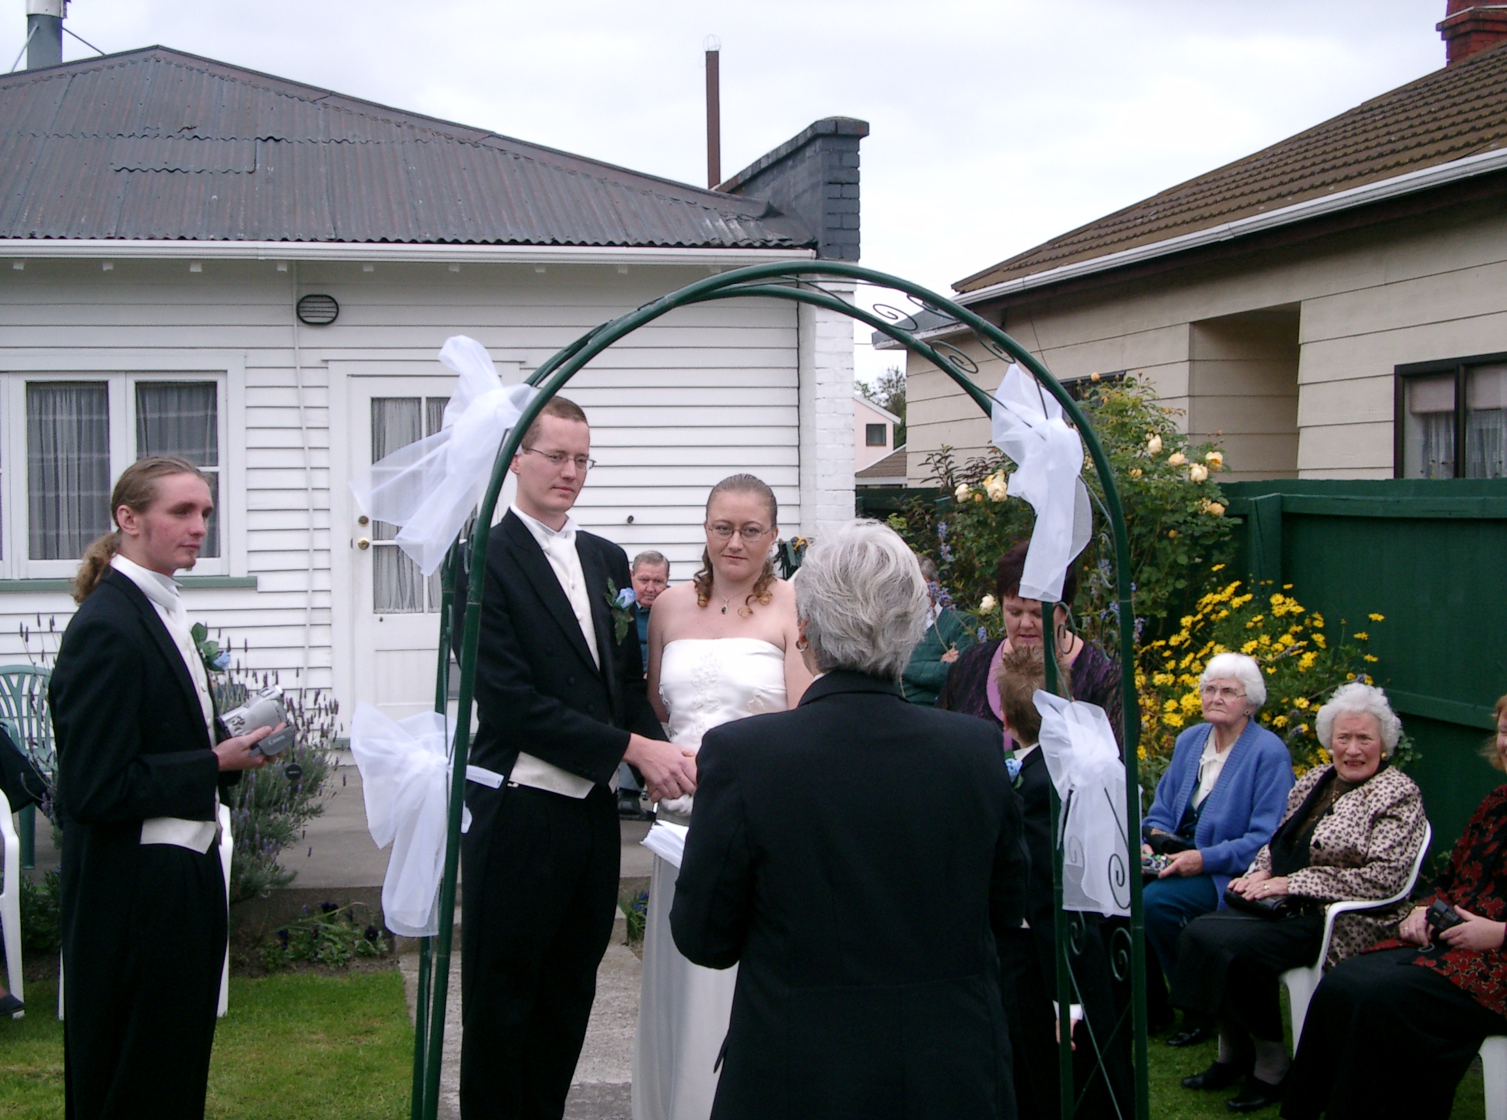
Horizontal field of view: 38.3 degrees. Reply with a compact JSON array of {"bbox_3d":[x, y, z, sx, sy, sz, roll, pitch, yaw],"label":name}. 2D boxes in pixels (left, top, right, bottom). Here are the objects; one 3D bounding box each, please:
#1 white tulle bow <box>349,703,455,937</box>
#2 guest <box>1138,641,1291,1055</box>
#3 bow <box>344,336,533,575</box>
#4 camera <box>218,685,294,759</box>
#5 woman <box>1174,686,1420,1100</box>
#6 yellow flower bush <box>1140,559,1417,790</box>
[{"bbox_3d":[-0.632,0.468,3.900,0.160,0.420,0.210,-1,2,-16],"label":"white tulle bow"},{"bbox_3d":[1.550,0.923,7.220,0.530,1.200,0.770,1,2,40],"label":"guest"},{"bbox_3d":[-0.558,-0.188,3.900,0.290,0.430,0.250,-1,2,-26],"label":"bow"},{"bbox_3d":[-0.977,0.311,4.250,0.140,0.095,0.070,-30,0,7],"label":"camera"},{"bbox_3d":[1.640,0.956,6.420,0.780,1.180,0.520,-2,2,-44],"label":"woman"},{"bbox_3d":[2.020,0.763,8.450,1.120,1.440,0.950,0,2,15],"label":"yellow flower bush"}]

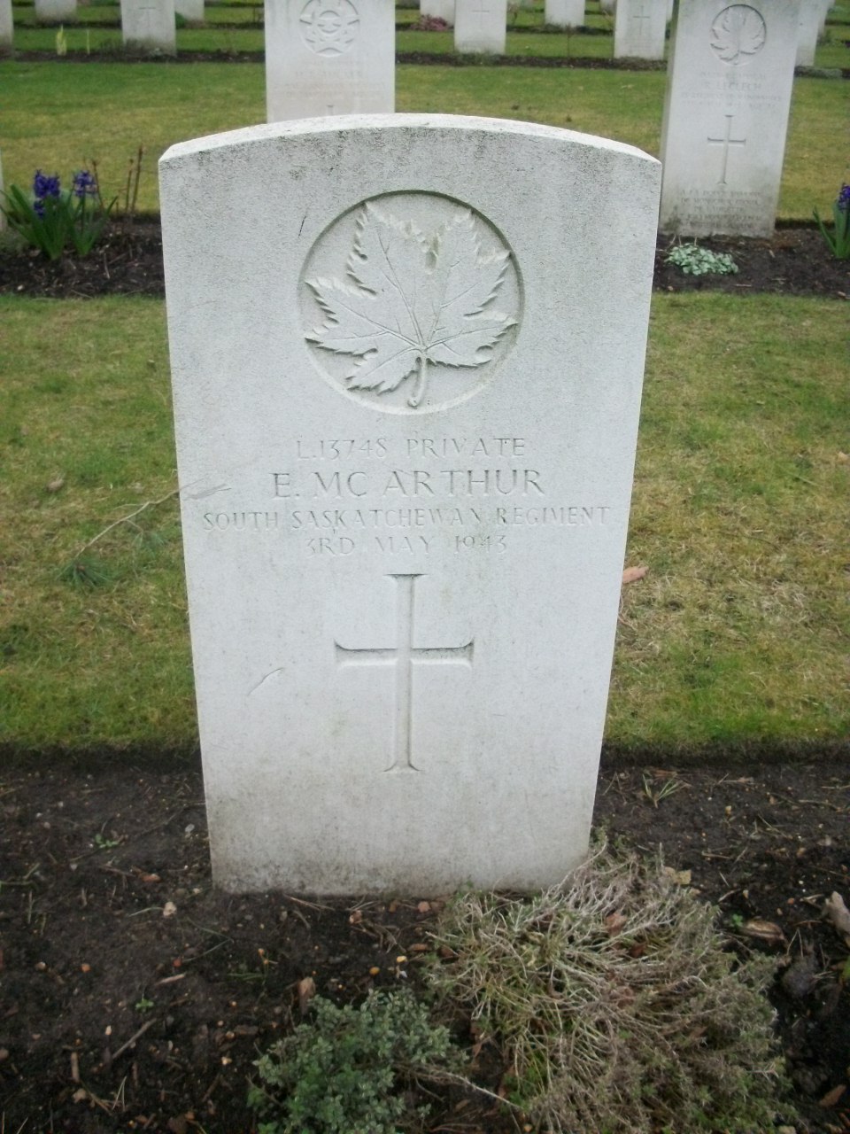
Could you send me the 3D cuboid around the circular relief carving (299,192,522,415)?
[{"bbox_3d":[-0.011,-0.205,0.894,0.175,0.176,0.018,-1,27,-5],"label":"circular relief carving"}]

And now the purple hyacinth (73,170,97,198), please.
[{"bbox_3d":[-0.948,-1.064,3.190,0.064,0.077,0.062,-1,27,-5],"label":"purple hyacinth"}]

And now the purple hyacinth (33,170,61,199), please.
[{"bbox_3d":[-1.047,-1.057,3.170,0.075,0.078,0.068,-1,27,-5],"label":"purple hyacinth"}]

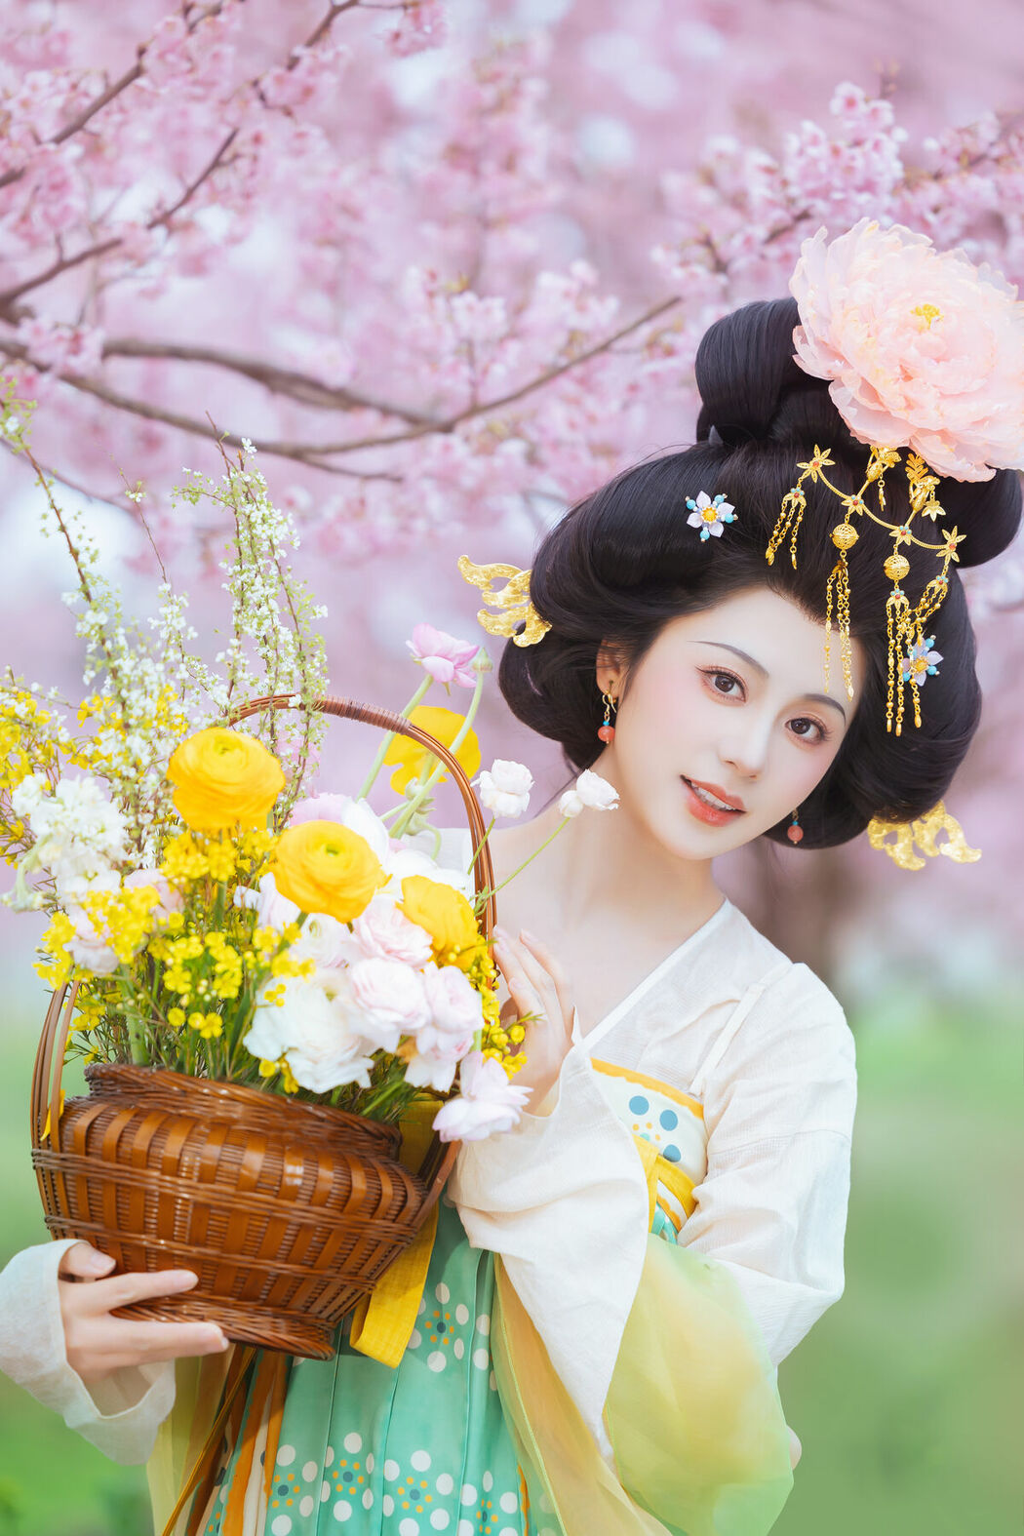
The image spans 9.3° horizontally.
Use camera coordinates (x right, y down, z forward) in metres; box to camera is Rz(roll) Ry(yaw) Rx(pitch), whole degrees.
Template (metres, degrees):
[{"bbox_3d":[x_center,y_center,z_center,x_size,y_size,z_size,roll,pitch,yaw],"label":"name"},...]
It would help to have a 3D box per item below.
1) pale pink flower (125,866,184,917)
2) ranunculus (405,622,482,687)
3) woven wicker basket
[{"bbox_3d":[-0.230,0.081,4.040,0.040,0.035,0.038,0,12,0],"label":"pale pink flower"},{"bbox_3d":[-0.043,-0.069,3.840,0.046,0.039,0.045,0,-2,-18],"label":"ranunculus"},{"bbox_3d":[-0.153,0.153,3.800,0.253,0.393,0.235,10,3,-8],"label":"woven wicker basket"}]

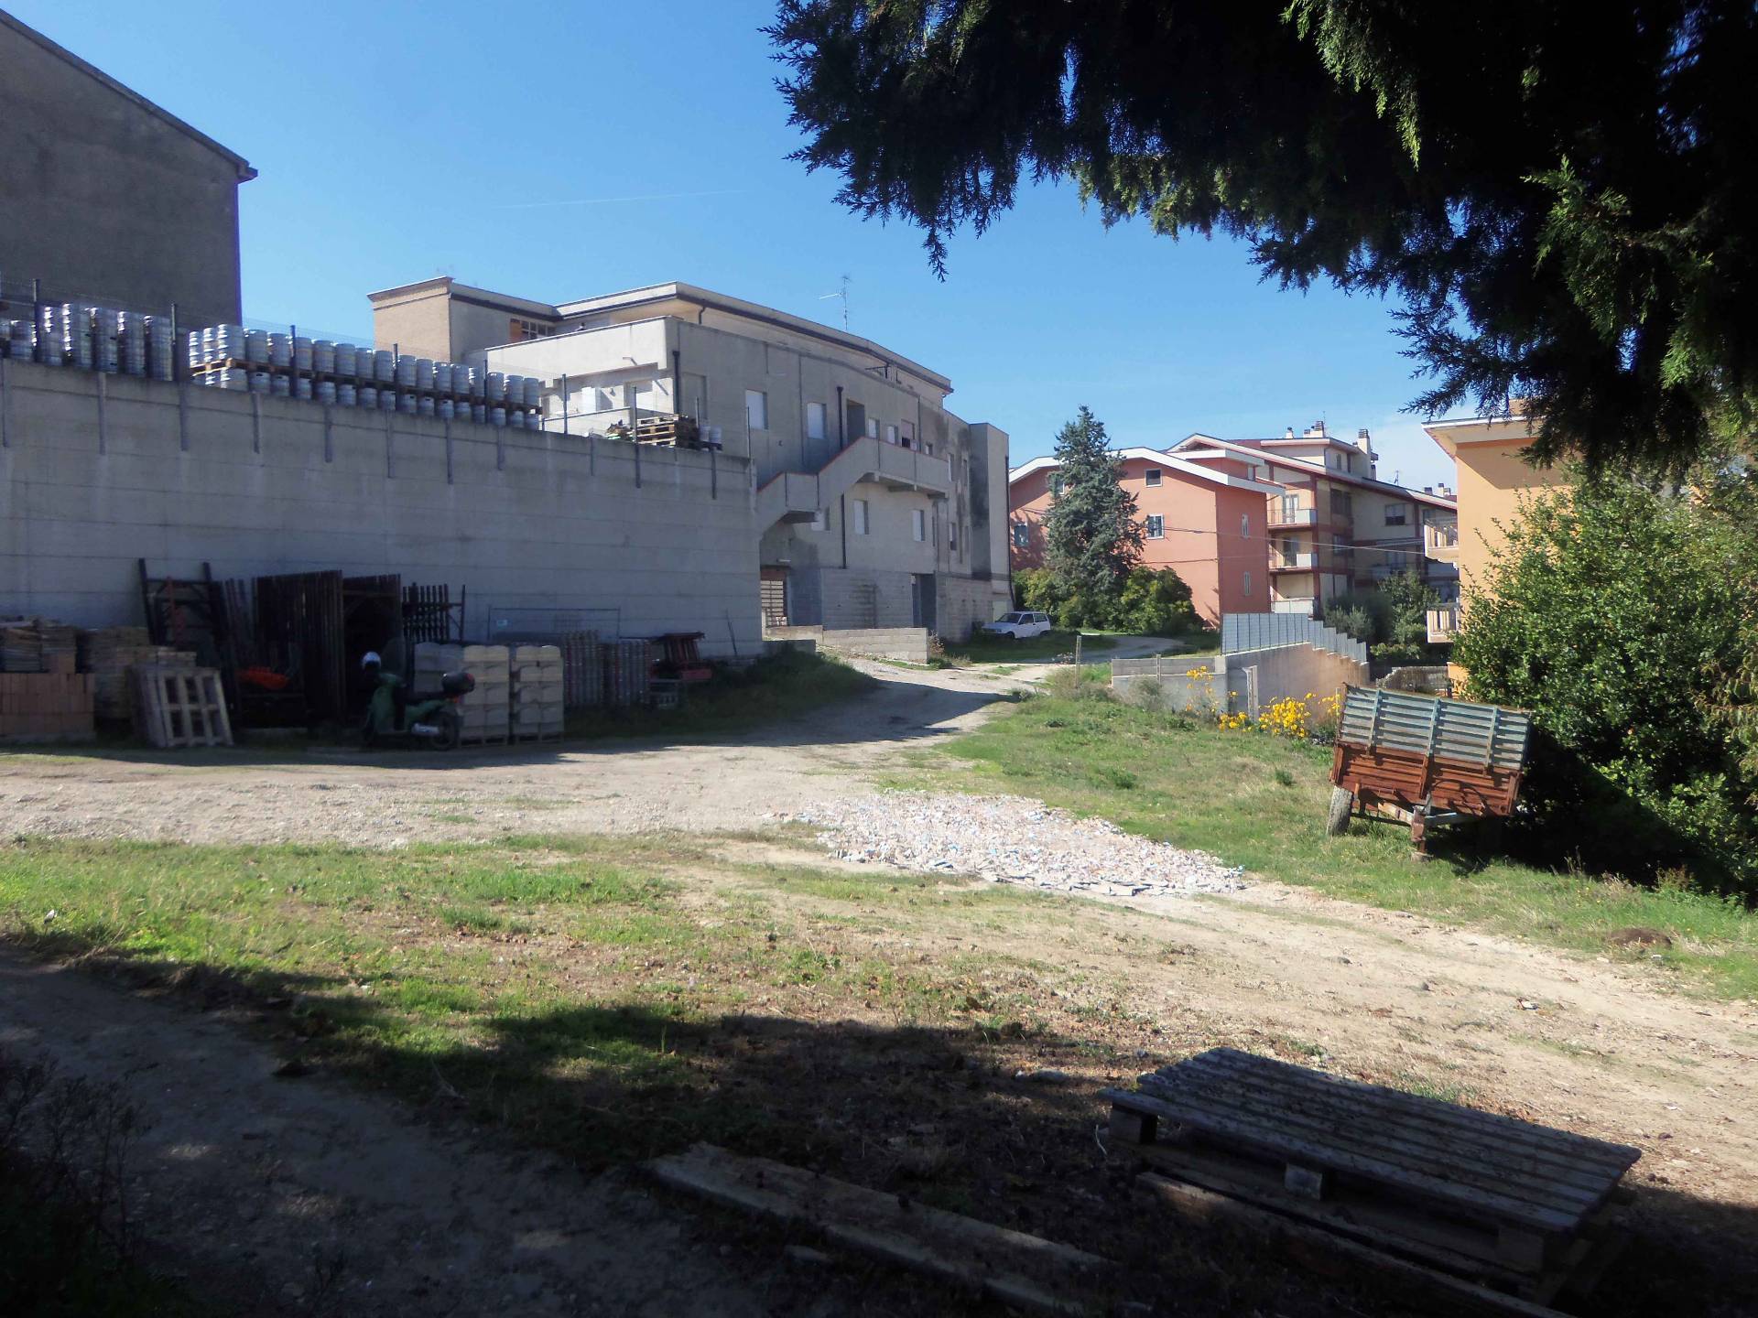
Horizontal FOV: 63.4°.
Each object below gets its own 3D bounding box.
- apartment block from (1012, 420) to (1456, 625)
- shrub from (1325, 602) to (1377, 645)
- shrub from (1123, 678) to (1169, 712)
[{"bbox_3d":[25.429,-9.002,94.090,24.000,14.600,29.000,-1,1,33],"label":"apartment block"},{"bbox_3d":[25.248,-1.798,75.992,2.700,2.500,2.500,-1,1,33],"label":"shrub"},{"bbox_3d":[6.276,0.853,33.324,1.080,0.800,1.000,-1,1,33],"label":"shrub"}]

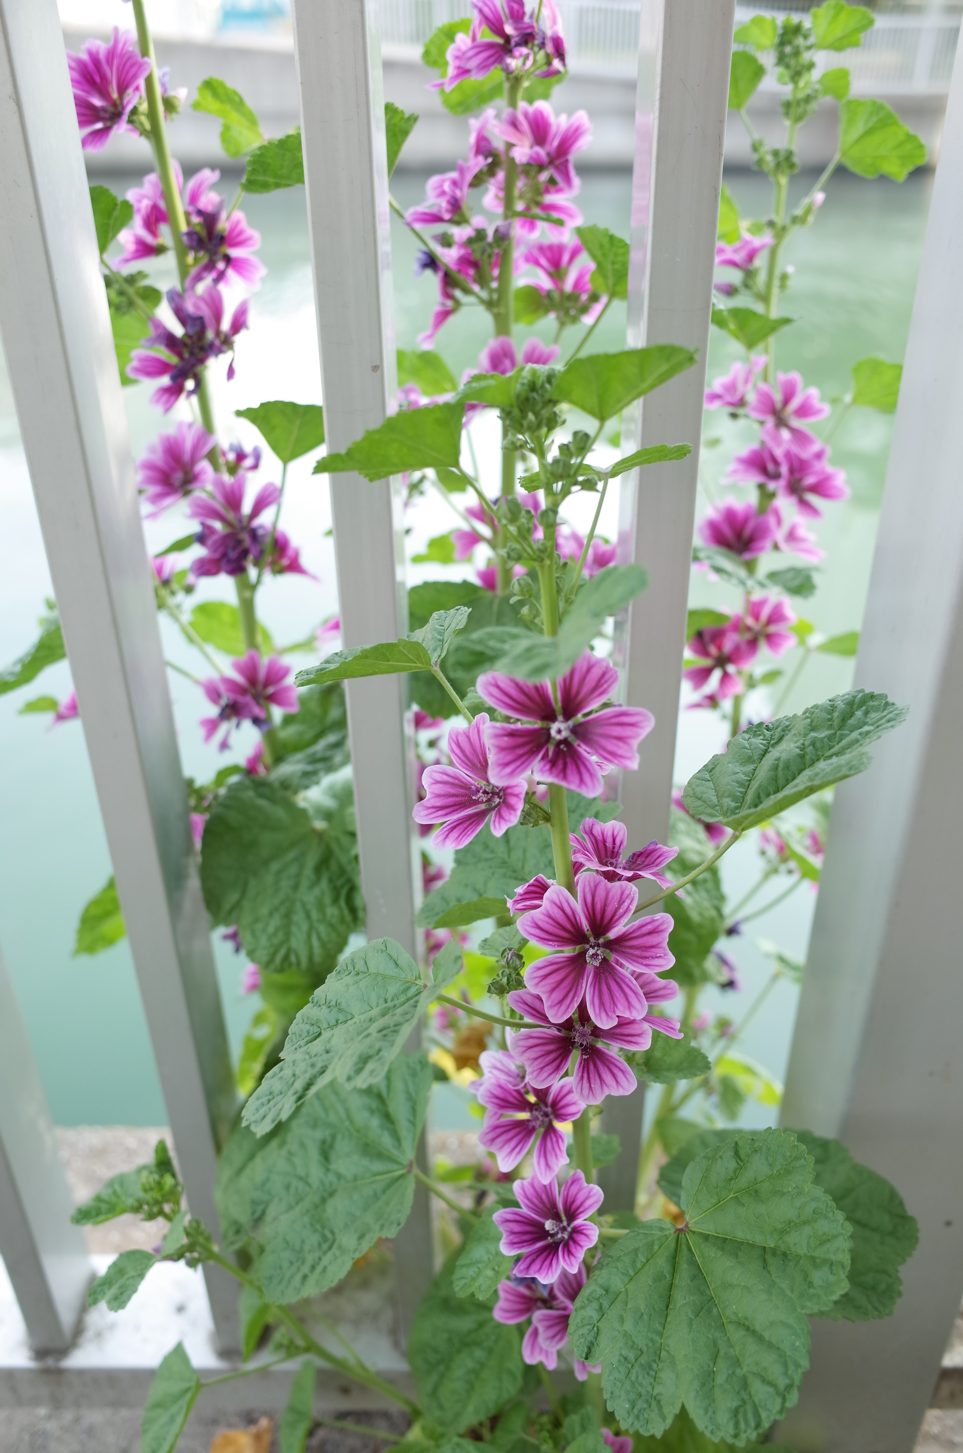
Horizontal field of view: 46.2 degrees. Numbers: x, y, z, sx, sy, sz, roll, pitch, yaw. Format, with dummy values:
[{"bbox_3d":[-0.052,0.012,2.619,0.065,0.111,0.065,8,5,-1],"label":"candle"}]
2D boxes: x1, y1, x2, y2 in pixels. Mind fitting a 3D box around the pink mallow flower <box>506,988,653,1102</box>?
[{"bbox_3d":[0.035,0.111,0.400,0.050,0.022,0.045,1,73,4],"label":"pink mallow flower"}]

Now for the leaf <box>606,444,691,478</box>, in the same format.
[{"bbox_3d":[0.049,-0.079,0.335,0.026,0.010,0.022,-15,29,6],"label":"leaf"}]

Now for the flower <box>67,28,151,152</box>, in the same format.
[{"bbox_3d":[-0.171,-0.288,0.510,0.050,0.054,0.028,7,13,13],"label":"flower"}]

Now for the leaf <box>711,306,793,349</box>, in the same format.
[{"bbox_3d":[0.139,-0.208,0.585,0.046,0.022,0.034,-1,20,0],"label":"leaf"}]

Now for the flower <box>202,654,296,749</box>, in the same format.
[{"bbox_3d":[-0.133,-0.016,0.645,0.054,0.036,0.050,-8,69,-13],"label":"flower"}]

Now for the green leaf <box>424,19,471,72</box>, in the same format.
[{"bbox_3d":[-0.015,-0.335,0.557,0.031,0.027,0.014,3,29,7],"label":"green leaf"}]

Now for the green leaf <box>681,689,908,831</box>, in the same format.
[{"bbox_3d":[0.115,0.012,0.415,0.084,0.019,0.052,-30,21,-3],"label":"green leaf"}]

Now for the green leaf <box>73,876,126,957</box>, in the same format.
[{"bbox_3d":[-0.230,0.116,0.690,0.042,0.048,0.030,-15,32,-24],"label":"green leaf"}]

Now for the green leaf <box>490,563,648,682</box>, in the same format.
[{"bbox_3d":[0.024,-0.029,0.311,0.041,0.030,0.025,-1,29,0],"label":"green leaf"}]

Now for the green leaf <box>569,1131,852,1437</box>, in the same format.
[{"bbox_3d":[0.092,0.226,0.456,0.110,0.026,0.104,2,56,6],"label":"green leaf"}]

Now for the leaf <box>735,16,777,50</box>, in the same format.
[{"bbox_3d":[0.142,-0.363,0.590,0.025,0.020,0.012,5,32,10],"label":"leaf"}]

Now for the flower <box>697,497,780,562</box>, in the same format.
[{"bbox_3d":[0.159,-0.122,0.701,0.048,0.030,0.044,-4,45,4],"label":"flower"}]

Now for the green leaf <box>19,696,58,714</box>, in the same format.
[{"bbox_3d":[-0.286,-0.014,0.730,0.027,0.014,0.020,0,29,0],"label":"green leaf"}]

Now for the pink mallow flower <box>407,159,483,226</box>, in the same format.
[{"bbox_3d":[-0.018,-0.263,0.555,0.042,0.027,0.042,-36,31,7],"label":"pink mallow flower"}]

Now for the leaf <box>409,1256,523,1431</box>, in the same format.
[{"bbox_3d":[-0.008,0.337,0.620,0.068,0.098,0.028,7,6,8],"label":"leaf"}]

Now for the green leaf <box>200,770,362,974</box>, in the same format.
[{"bbox_3d":[-0.127,0.095,0.735,0.112,0.125,0.040,-5,-11,-8],"label":"green leaf"}]

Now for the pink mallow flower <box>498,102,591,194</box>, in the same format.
[{"bbox_3d":[0.032,-0.298,0.580,0.047,0.044,0.032,-9,-4,-14],"label":"pink mallow flower"}]

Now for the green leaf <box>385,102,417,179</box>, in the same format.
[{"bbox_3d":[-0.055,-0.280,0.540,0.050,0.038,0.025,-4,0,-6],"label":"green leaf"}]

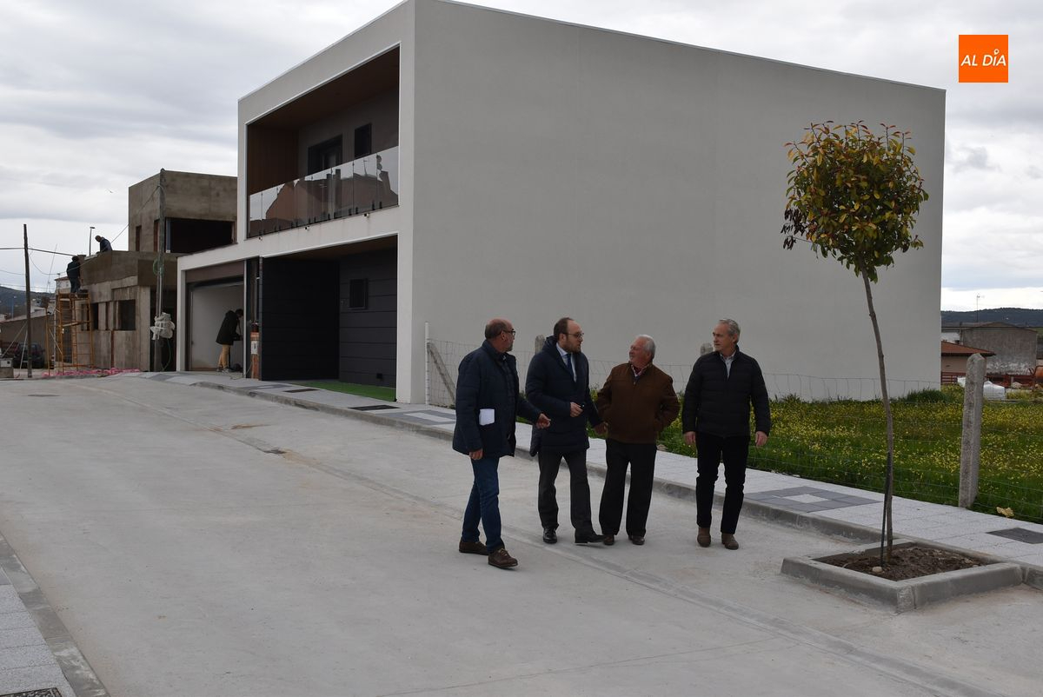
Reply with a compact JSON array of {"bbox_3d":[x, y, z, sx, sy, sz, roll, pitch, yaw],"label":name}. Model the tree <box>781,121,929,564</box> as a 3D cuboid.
[{"bbox_3d":[2.347,-0.049,7.350,1.030,3.100,1.000,1,1,18],"label":"tree"}]

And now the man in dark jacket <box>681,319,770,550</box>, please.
[{"bbox_3d":[1.608,0.666,8.200,0.670,1.790,0.420,1,1,2],"label":"man in dark jacket"}]

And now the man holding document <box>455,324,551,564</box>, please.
[{"bbox_3d":[-0.156,0.667,7.660,0.640,1.760,0.540,1,1,27],"label":"man holding document"}]

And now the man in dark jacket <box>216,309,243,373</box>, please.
[{"bbox_3d":[-7.493,-0.202,26.900,0.760,1.640,0.520,1,1,6],"label":"man in dark jacket"}]

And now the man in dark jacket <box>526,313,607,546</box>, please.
[{"bbox_3d":[0.351,0.644,8.180,0.620,1.770,0.460,0,1,-36],"label":"man in dark jacket"}]

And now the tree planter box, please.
[{"bbox_3d":[2.640,1.545,7.260,1.310,0.130,0.950,0,3,-33],"label":"tree planter box"}]

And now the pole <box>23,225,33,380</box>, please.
[{"bbox_3d":[-19.634,-1.883,41.500,0.170,6.100,0.170,-2,0,-33],"label":"pole"}]

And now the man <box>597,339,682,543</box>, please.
[{"bbox_3d":[0.921,0.722,8.220,0.630,1.650,0.430,1,1,6],"label":"man"}]

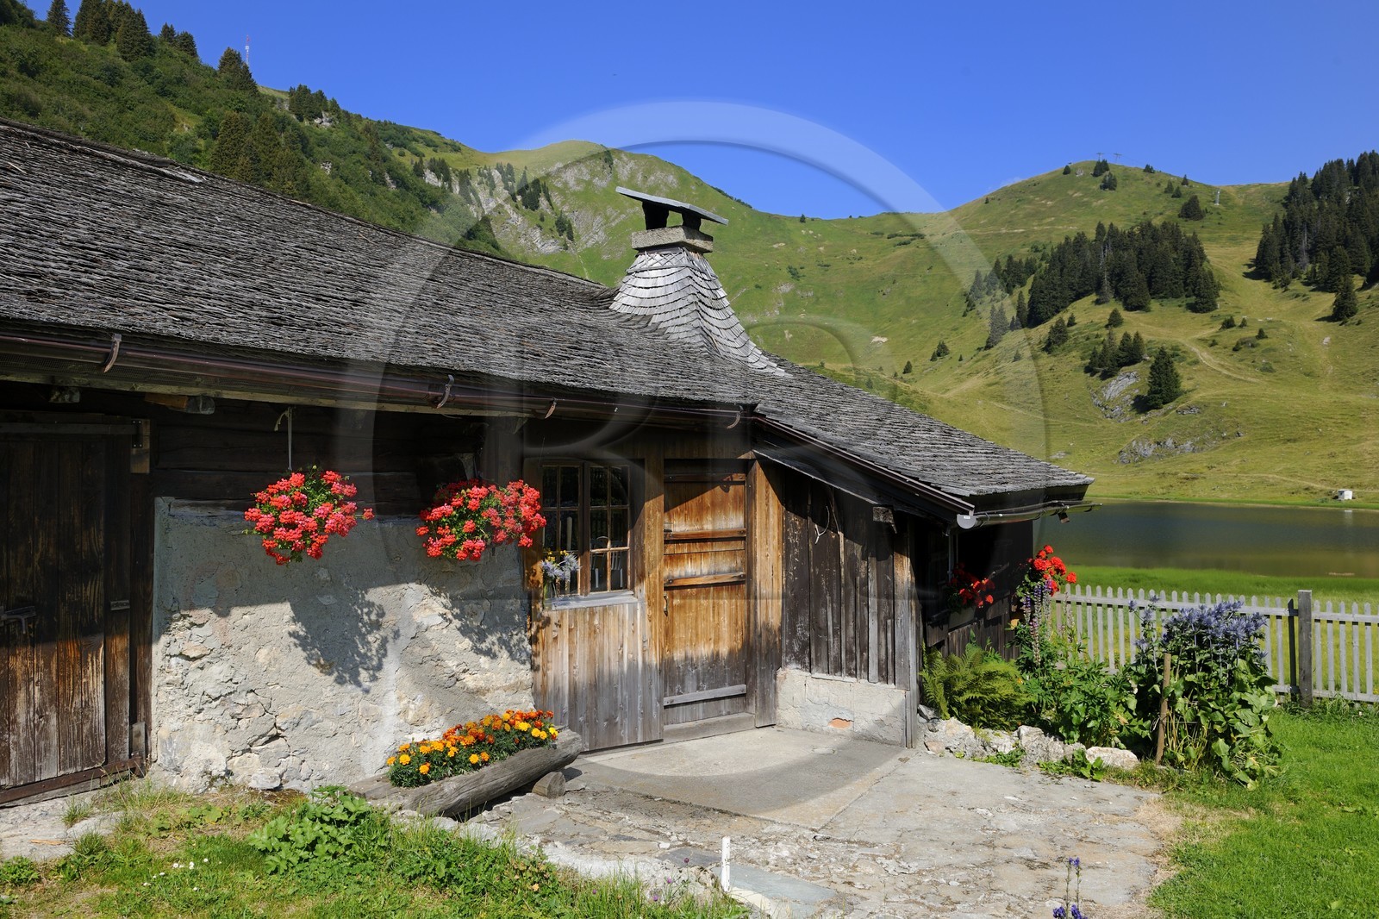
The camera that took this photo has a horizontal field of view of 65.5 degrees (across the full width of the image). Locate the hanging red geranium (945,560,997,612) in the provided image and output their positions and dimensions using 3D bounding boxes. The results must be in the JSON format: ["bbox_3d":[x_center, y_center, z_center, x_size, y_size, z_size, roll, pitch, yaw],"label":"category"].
[{"bbox_3d":[2.219,1.001,8.446,0.381,0.391,0.721,-1,-1,31],"label":"hanging red geranium"}]

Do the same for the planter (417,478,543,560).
[{"bbox_3d":[-1.123,0.323,5.747,0.484,0.422,0.680,-1,-1,42],"label":"planter"}]

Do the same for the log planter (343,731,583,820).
[{"bbox_3d":[-1.227,1.728,5.912,0.350,0.247,1.463,-1,-1,36],"label":"log planter"}]

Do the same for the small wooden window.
[{"bbox_3d":[-0.674,0.445,6.983,0.649,0.845,0.080,0,-1,-35],"label":"small wooden window"}]

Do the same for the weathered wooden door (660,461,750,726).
[{"bbox_3d":[0.110,0.933,7.550,0.721,1.813,0.080,0,-1,-35],"label":"weathered wooden door"}]

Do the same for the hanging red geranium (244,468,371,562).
[{"bbox_3d":[-1.727,0.259,4.862,0.474,0.433,0.556,-1,-1,40],"label":"hanging red geranium"}]

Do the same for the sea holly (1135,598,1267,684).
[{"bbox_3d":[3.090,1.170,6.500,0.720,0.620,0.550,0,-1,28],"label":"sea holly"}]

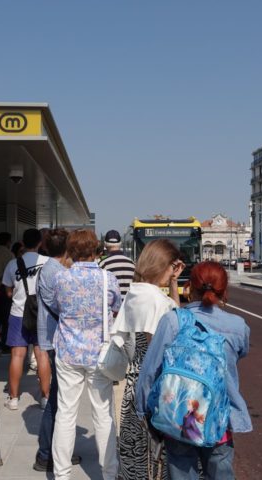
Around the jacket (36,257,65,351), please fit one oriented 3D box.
[{"bbox_3d":[-0.493,0.447,3.970,0.420,0.670,0.300,0,-1,20],"label":"jacket"}]

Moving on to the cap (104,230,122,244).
[{"bbox_3d":[-0.193,-0.029,6.000,0.180,0.140,0.260,0,-1,1],"label":"cap"}]

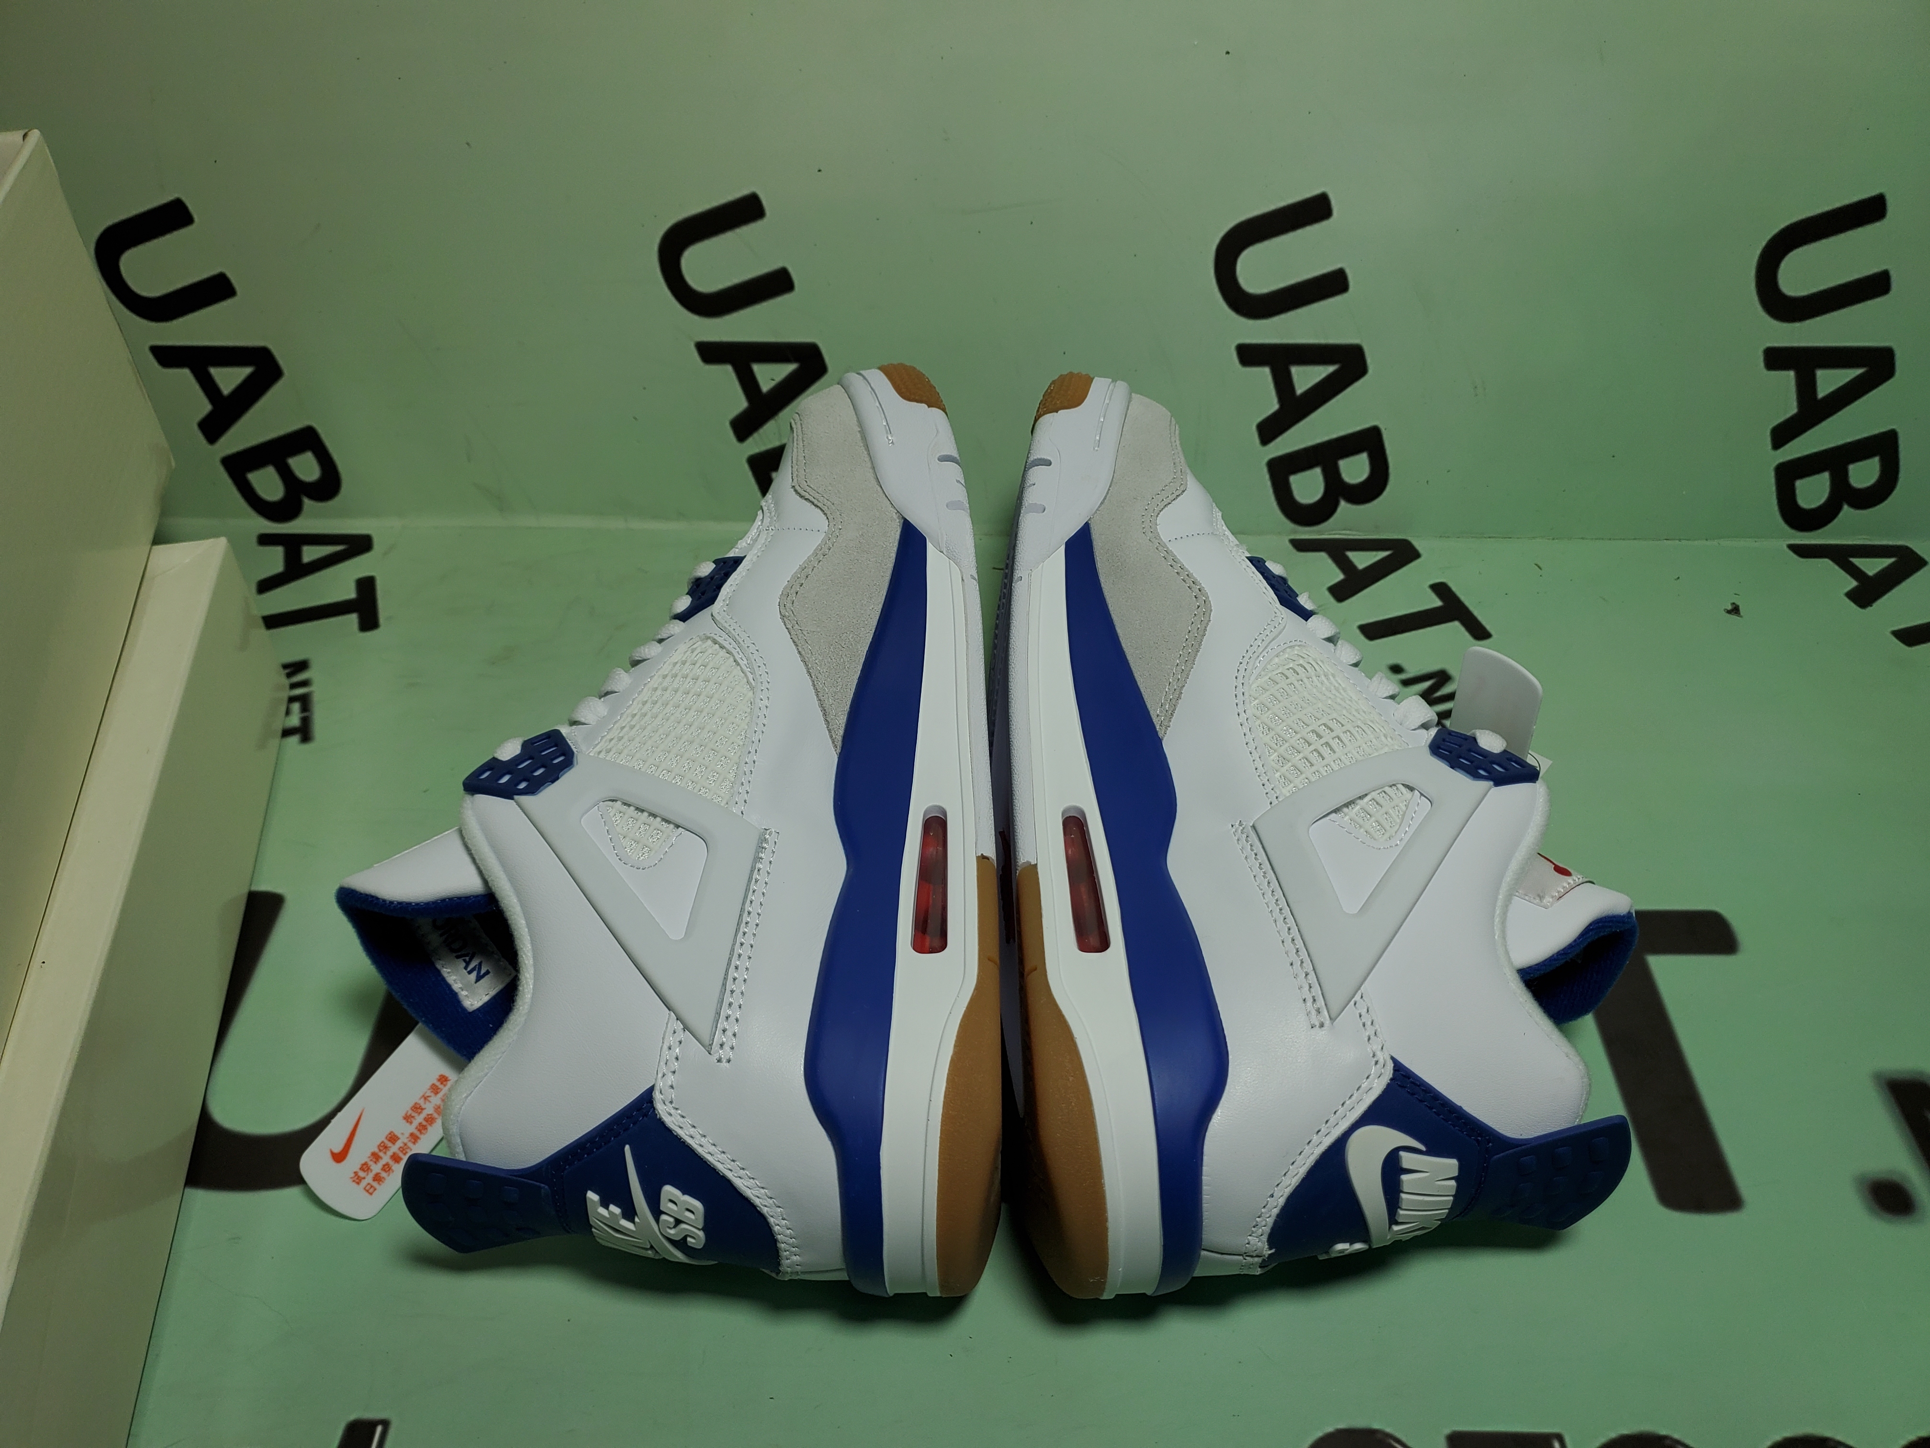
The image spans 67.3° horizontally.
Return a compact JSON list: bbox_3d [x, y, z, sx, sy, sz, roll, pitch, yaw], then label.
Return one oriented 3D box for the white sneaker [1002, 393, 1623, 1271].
[{"bbox_3d":[0.089,0.010,0.414,0.158,0.110,0.300,2,48,-4],"label":"white sneaker"}]

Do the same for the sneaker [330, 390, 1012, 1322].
[{"bbox_3d":[-0.071,0.007,0.411,0.158,0.110,0.300,-2,48,1],"label":"sneaker"}]

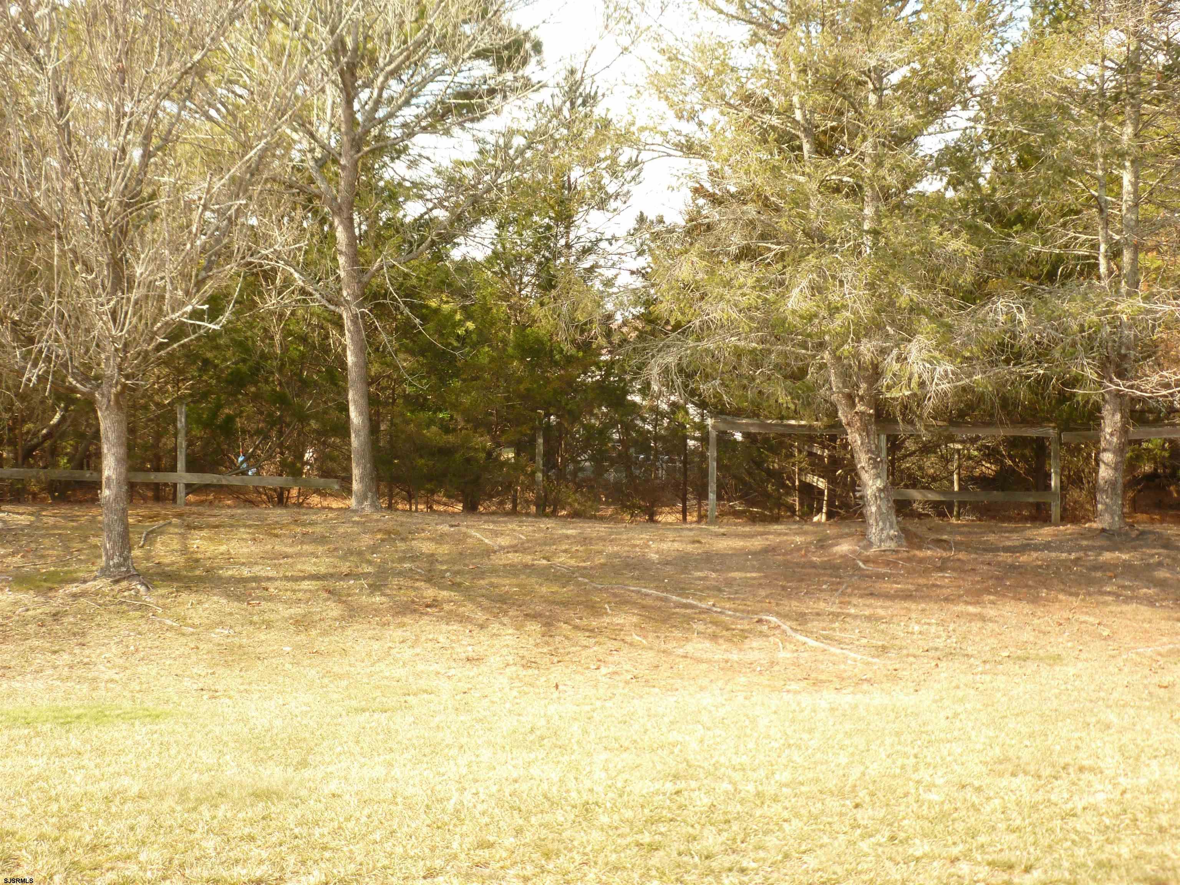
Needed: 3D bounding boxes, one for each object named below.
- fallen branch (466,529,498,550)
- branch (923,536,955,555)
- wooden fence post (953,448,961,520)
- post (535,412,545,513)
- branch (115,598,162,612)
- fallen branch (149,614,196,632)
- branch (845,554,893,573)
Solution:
[{"bbox_3d":[-1.283,1.143,18.200,0.120,0.080,1.770,0,1,-16],"label":"fallen branch"},{"bbox_3d":[4.140,1.230,18.200,0.370,0.160,0.500,0,1,0],"label":"branch"},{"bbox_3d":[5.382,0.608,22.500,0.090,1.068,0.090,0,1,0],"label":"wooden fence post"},{"bbox_3d":[-0.698,0.291,21.300,0.100,1.478,0.100,0,1,-3],"label":"post"},{"bbox_3d":[-3.673,1.327,12.500,0.723,0.040,0.070,0,1,44],"label":"branch"},{"bbox_3d":[-3.214,1.386,11.800,0.100,0.050,0.831,0,1,-38],"label":"fallen branch"},{"bbox_3d":[3.051,1.319,16.800,0.180,0.060,1.135,0,1,-14],"label":"branch"}]

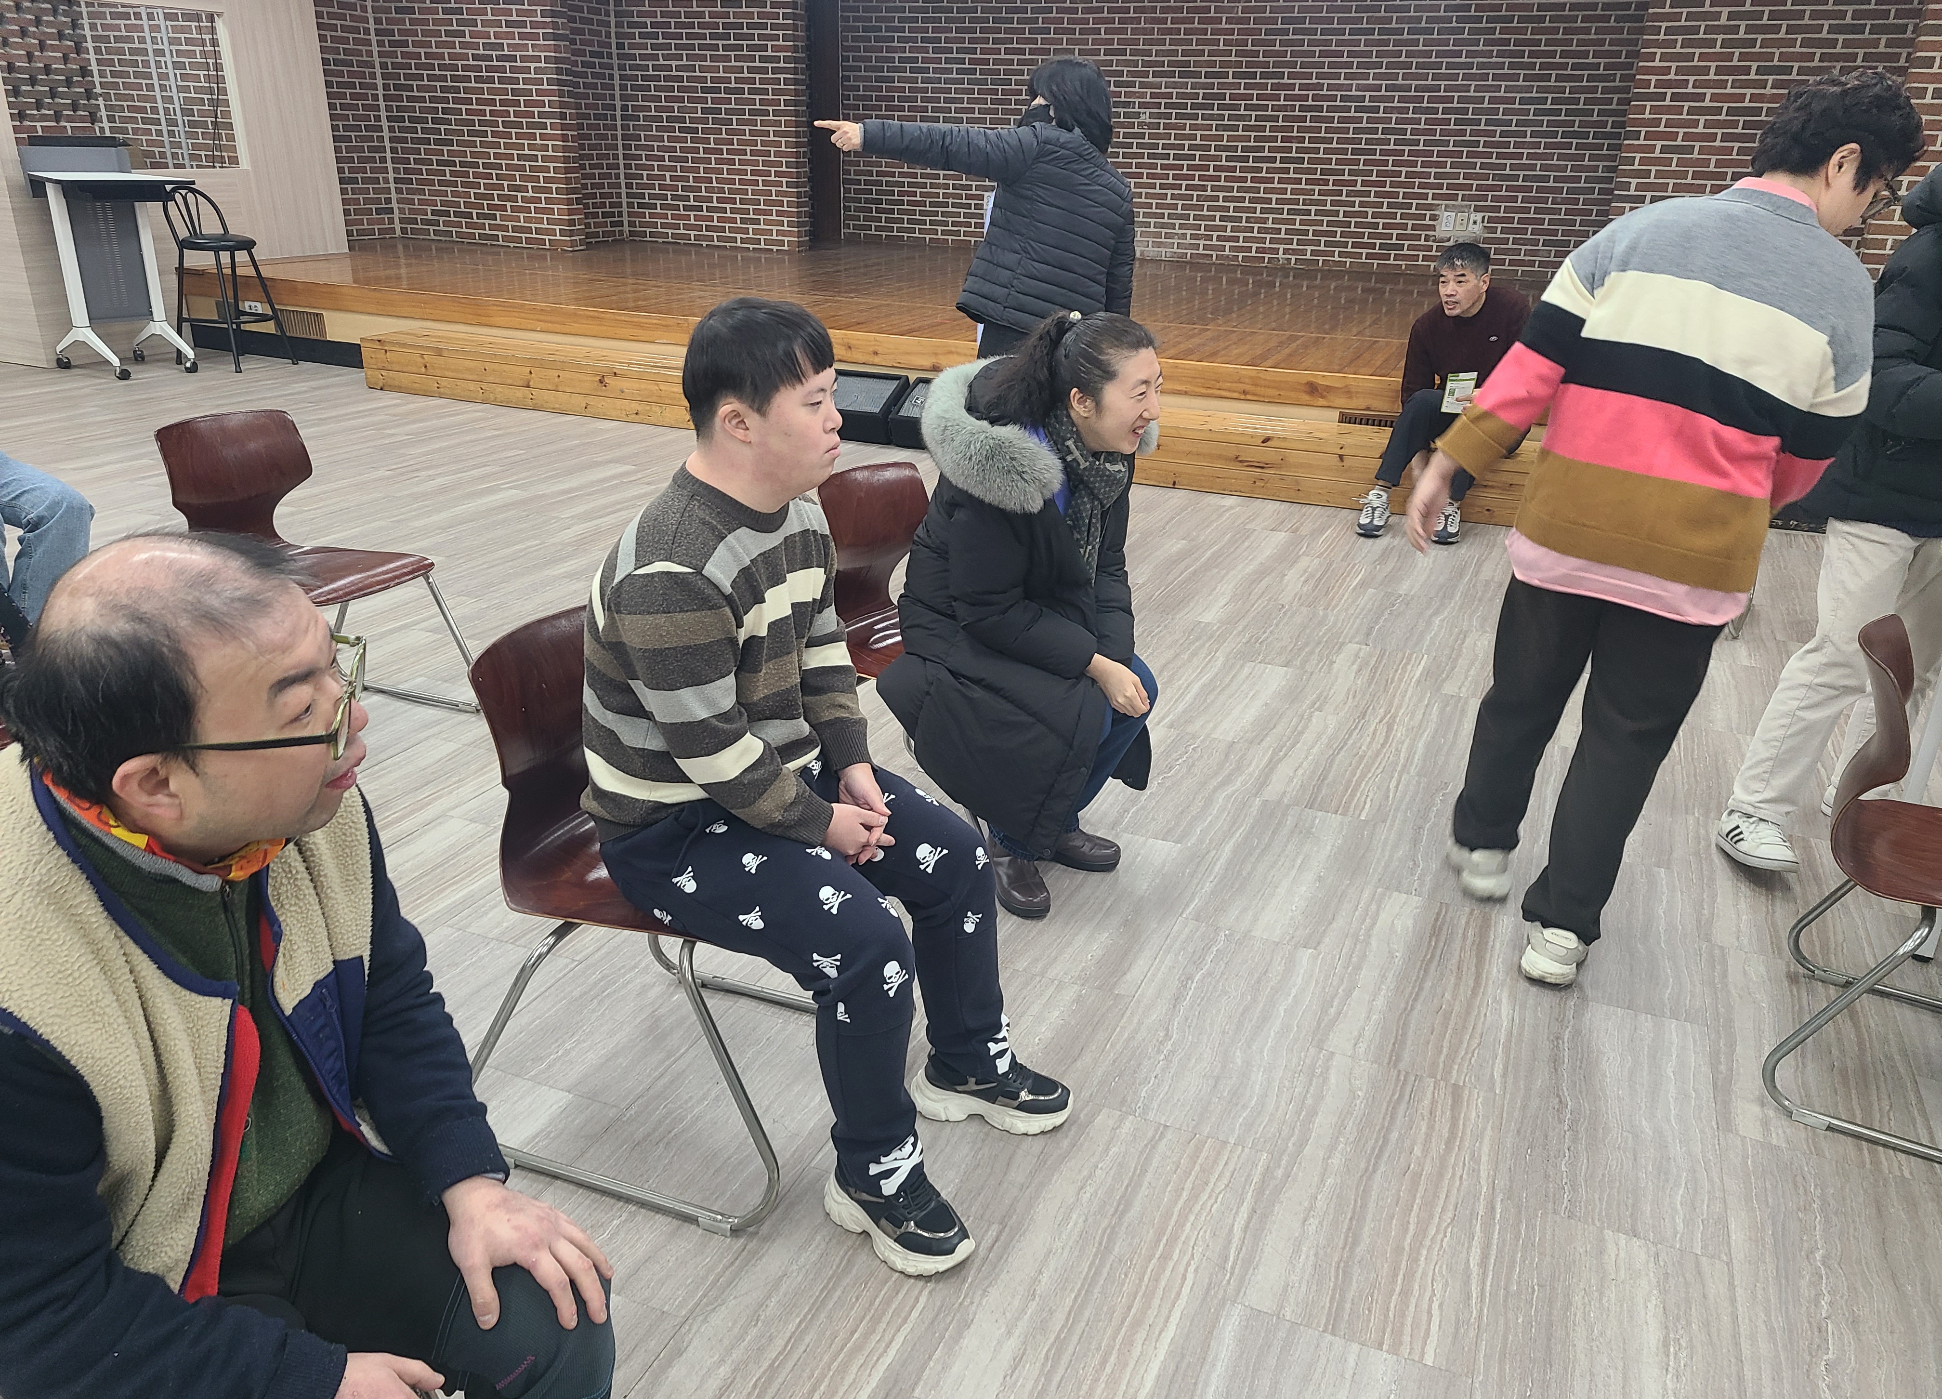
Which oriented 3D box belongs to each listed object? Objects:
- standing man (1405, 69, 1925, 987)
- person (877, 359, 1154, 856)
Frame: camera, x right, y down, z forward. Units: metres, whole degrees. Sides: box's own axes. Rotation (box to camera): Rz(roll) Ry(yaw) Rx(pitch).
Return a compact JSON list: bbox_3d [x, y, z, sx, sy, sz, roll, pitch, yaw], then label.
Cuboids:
[{"bbox_3d":[1.135,-0.278,2.591,0.705,1.531,0.564,20,28,39],"label":"standing man"},{"bbox_3d":[0.081,-0.189,2.864,0.604,1.108,0.534,16,25,32],"label":"person"}]

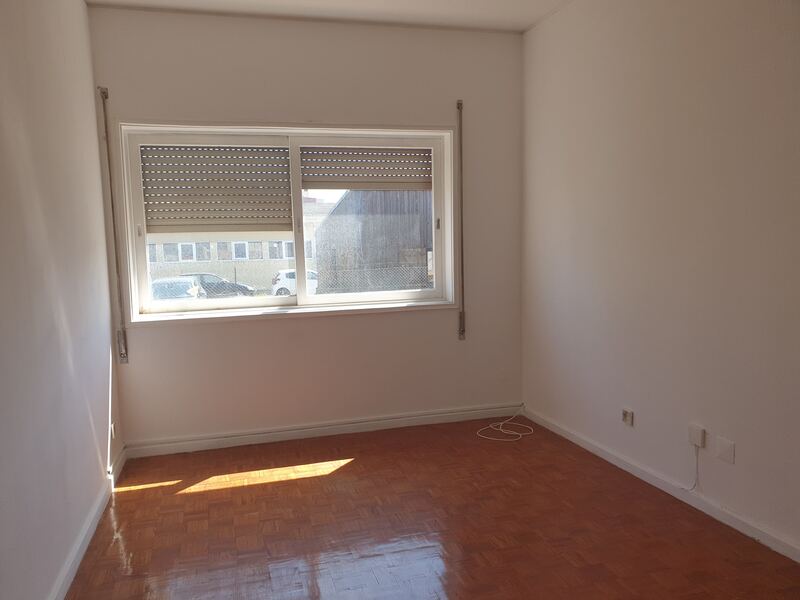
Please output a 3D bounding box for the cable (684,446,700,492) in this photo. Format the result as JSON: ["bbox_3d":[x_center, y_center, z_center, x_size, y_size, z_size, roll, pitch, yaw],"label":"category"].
[{"bbox_3d":[1.404,0.802,2.873,0.018,0.238,0.089,-3,6,-18],"label":"cable"}]

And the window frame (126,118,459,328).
[{"bbox_3d":[-0.646,-0.512,3.933,2.103,1.190,0.120,-3,6,-16],"label":"window frame"}]

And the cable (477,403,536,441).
[{"bbox_3d":[0.734,0.851,4.148,0.472,0.072,0.478,-3,6,-16],"label":"cable"}]

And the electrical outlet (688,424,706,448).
[{"bbox_3d":[1.403,0.637,2.827,0.032,0.096,0.086,-3,6,-18],"label":"electrical outlet"}]

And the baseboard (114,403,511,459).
[{"bbox_3d":[-0.402,0.870,4.103,2.699,0.101,0.022,-3,6,-16],"label":"baseboard"}]

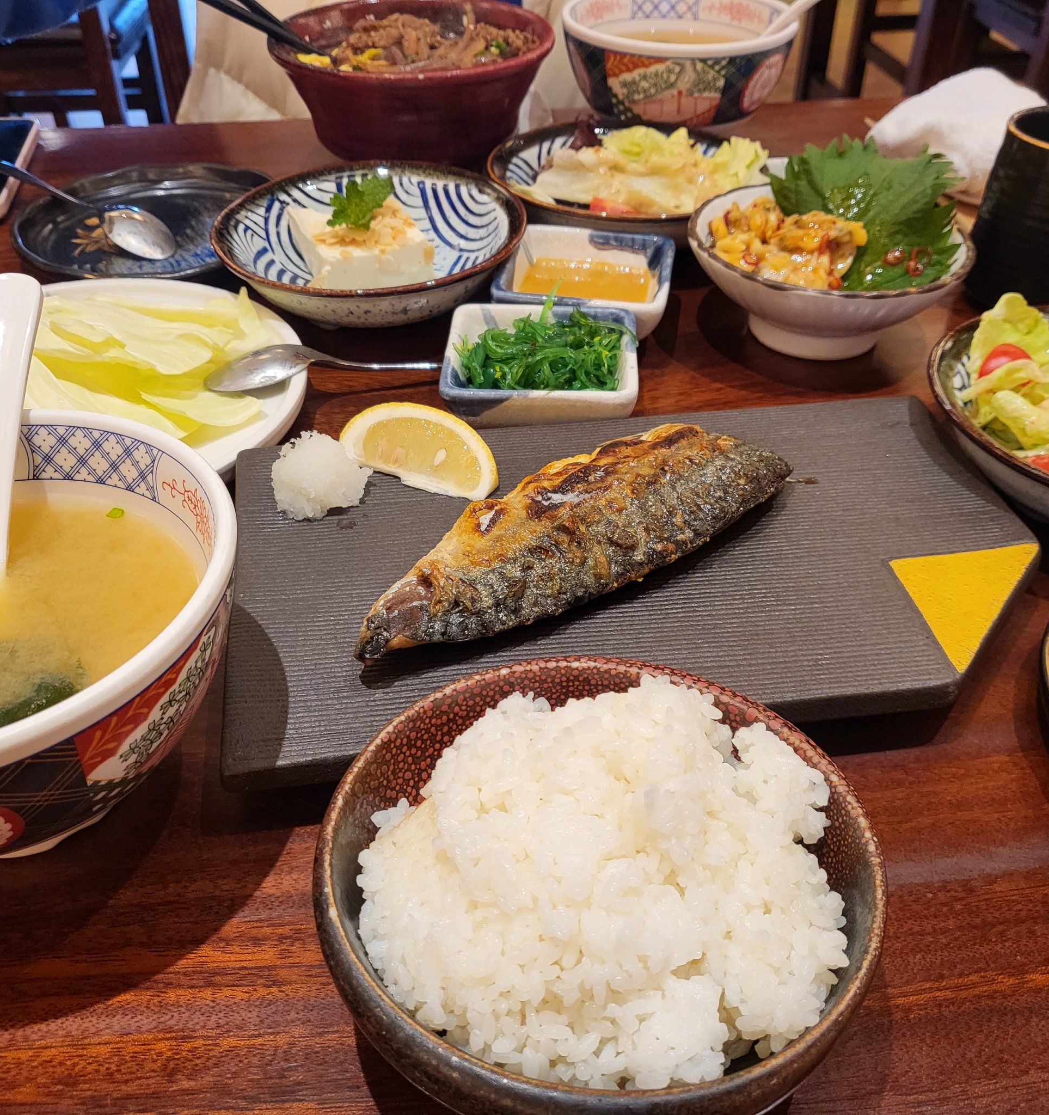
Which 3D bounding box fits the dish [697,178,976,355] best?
[{"bbox_3d":[0.142,-0.131,0.533,0.128,0.051,0.128,0,40,0],"label":"dish"}]

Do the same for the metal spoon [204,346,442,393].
[{"bbox_3d":[-0.077,-0.081,0.477,0.115,0.020,0.029,-8,40,-22],"label":"metal spoon"}]

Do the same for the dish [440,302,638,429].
[{"bbox_3d":[0.008,-0.080,0.490,0.082,0.027,0.075,2,40,2],"label":"dish"}]

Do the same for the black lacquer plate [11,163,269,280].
[{"bbox_3d":[-0.195,-0.174,0.605,0.150,0.023,0.150,0,40,0],"label":"black lacquer plate"}]

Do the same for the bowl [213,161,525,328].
[{"bbox_3d":[-0.074,-0.149,0.561,0.151,0.042,0.151,0,40,0],"label":"bowl"}]

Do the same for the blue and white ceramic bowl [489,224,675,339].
[{"bbox_3d":[0.032,-0.133,0.553,0.082,0.027,0.076,7,40,8],"label":"blue and white ceramic bowl"}]

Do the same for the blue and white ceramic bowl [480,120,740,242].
[{"bbox_3d":[0.053,-0.195,0.616,0.146,0.042,0.146,0,40,0],"label":"blue and white ceramic bowl"}]

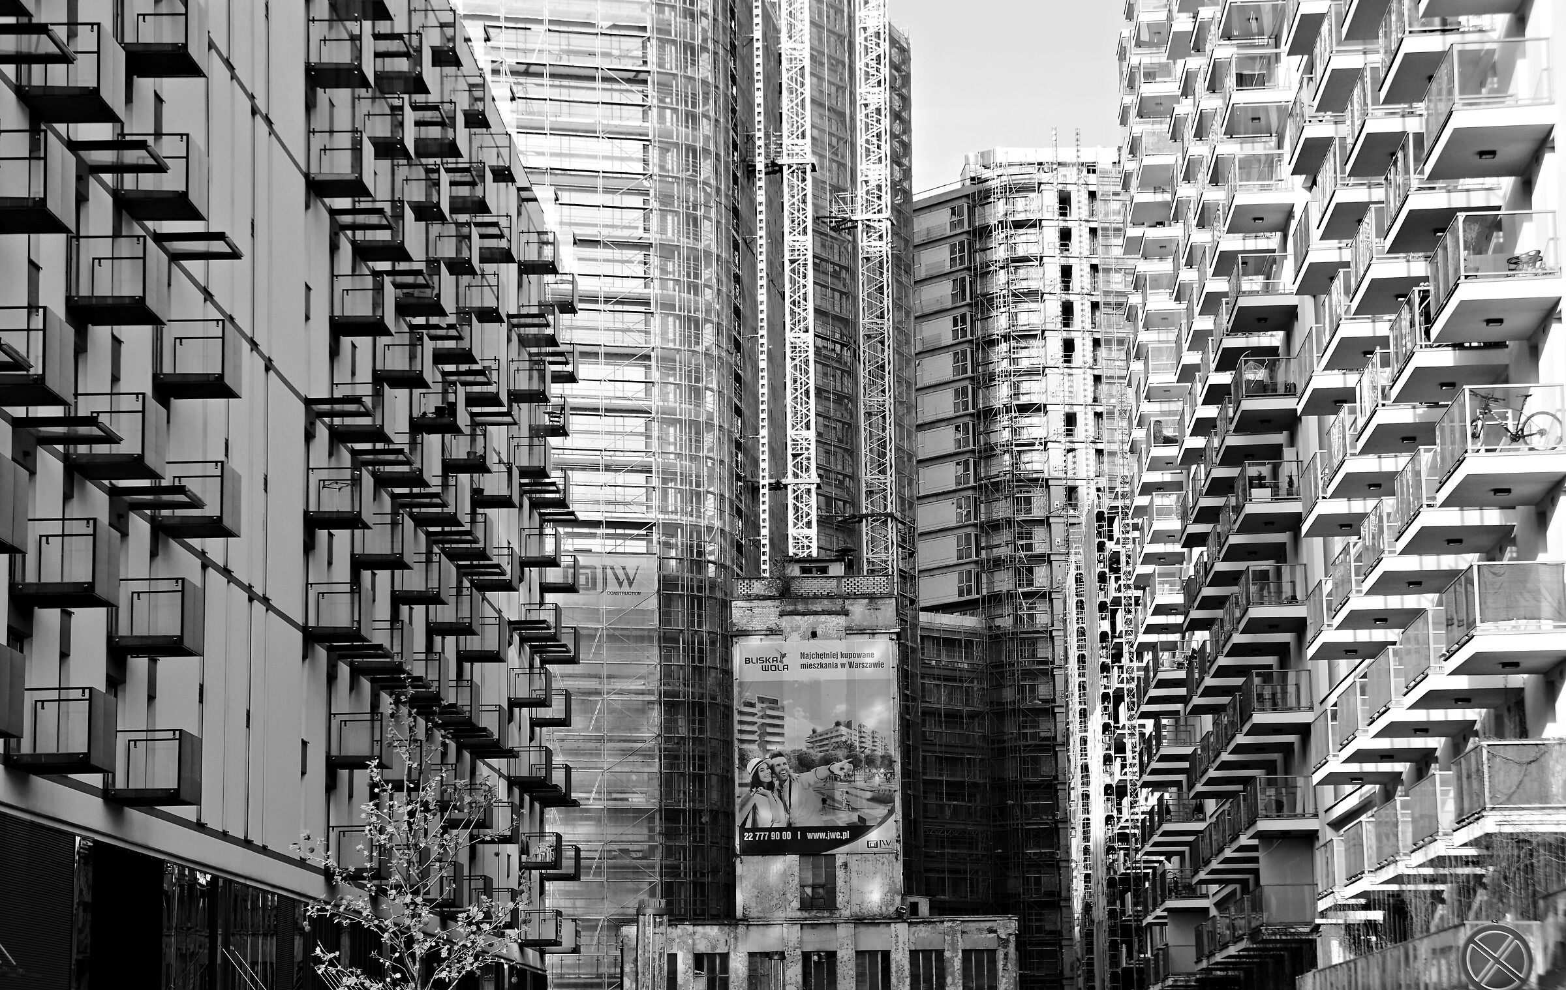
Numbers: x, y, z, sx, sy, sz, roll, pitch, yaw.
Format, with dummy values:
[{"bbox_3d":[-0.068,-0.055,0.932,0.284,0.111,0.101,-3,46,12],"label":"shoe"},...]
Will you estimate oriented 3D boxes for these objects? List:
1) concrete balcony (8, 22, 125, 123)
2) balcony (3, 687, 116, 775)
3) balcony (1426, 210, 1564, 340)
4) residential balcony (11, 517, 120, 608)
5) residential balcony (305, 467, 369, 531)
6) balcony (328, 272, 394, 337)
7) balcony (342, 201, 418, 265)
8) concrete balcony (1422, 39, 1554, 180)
[{"bbox_3d":[-12.161,-7.192,61.003,1.420,1.265,1.747,-1,-9,3],"label":"concrete balcony"},{"bbox_3d":[-11.987,3.936,59.293,1.407,1.264,1.828,-1,-9,2],"label":"balcony"},{"bbox_3d":[11.659,-3.538,58.496,1.590,1.411,3.371,-1,-9,2],"label":"balcony"},{"bbox_3d":[-12.055,1.170,59.985,1.420,1.265,1.747,-1,-9,3],"label":"residential balcony"},{"bbox_3d":[-10.985,0.120,88.304,1.420,1.265,1.747,-1,-9,3],"label":"residential balcony"},{"bbox_3d":[-11.026,-4.958,93.756,1.407,1.264,1.828,-1,-9,2],"label":"balcony"},{"bbox_3d":[-10.784,-7.110,96.301,1.420,1.265,1.747,-1,-9,3],"label":"balcony"},{"bbox_3d":[11.772,-6.392,59.632,1.613,1.412,3.615,-1,-9,3],"label":"concrete balcony"}]

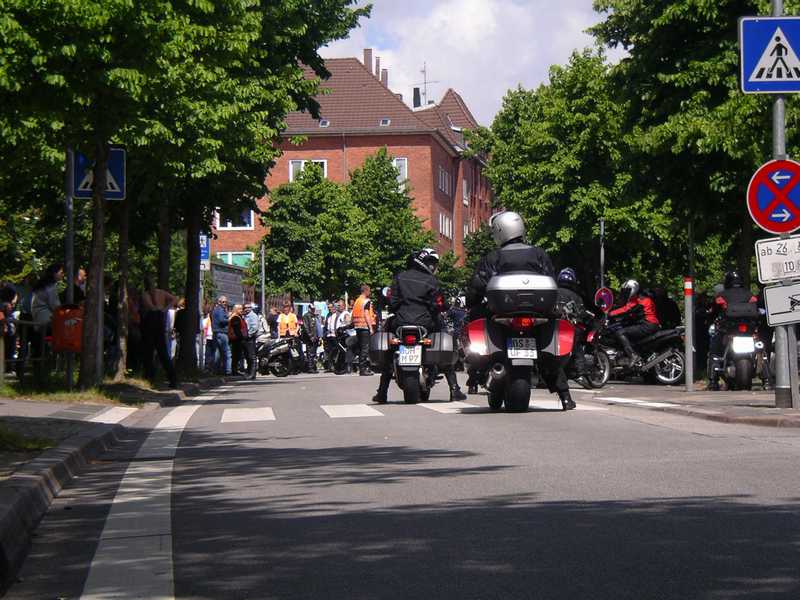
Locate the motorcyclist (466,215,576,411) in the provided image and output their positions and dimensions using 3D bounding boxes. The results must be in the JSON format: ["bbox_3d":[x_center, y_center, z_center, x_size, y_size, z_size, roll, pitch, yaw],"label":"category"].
[{"bbox_3d":[1.070,0.096,21.400,0.880,1.760,0.850,-1,-1,-3],"label":"motorcyclist"}]

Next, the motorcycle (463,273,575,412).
[{"bbox_3d":[1.000,0.360,21.500,0.950,1.290,2.270,-1,-1,-3],"label":"motorcycle"}]

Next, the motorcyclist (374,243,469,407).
[{"bbox_3d":[0.205,0.262,25.100,0.920,1.600,0.850,-1,-1,5],"label":"motorcyclist"}]

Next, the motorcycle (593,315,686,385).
[{"bbox_3d":[3.240,0.670,34.400,2.080,1.100,0.780,0,-1,-18],"label":"motorcycle"}]

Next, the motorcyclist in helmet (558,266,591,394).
[{"bbox_3d":[2.360,0.385,33.000,0.720,1.640,0.820,-1,-1,23],"label":"motorcyclist in helmet"}]

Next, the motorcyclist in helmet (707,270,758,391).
[{"bbox_3d":[4.360,0.390,31.200,0.740,1.550,0.820,-1,-1,0],"label":"motorcyclist in helmet"}]

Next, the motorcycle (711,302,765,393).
[{"bbox_3d":[4.400,0.600,31.600,0.800,1.150,2.100,-1,-1,0],"label":"motorcycle"}]

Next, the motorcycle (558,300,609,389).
[{"bbox_3d":[2.530,0.620,33.300,0.800,1.200,2.100,-1,-1,23],"label":"motorcycle"}]

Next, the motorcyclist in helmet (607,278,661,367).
[{"bbox_3d":[3.400,0.360,34.400,0.820,1.320,0.620,0,-1,-18],"label":"motorcyclist in helmet"}]

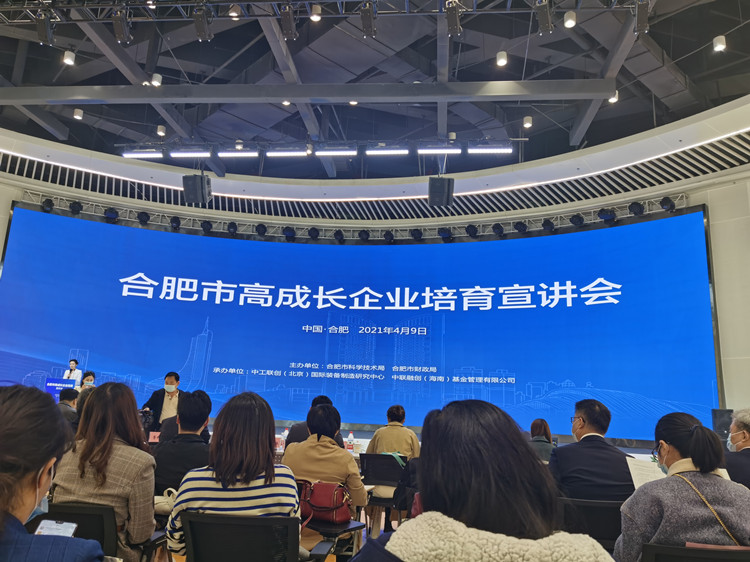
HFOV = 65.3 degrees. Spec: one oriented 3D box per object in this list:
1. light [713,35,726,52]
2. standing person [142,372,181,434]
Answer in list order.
[{"bbox_3d":[5.290,-3.642,8.975,0.190,0.220,0.190,1,-13,7],"label":"light"},{"bbox_3d":[-2.669,1.936,7.313,0.560,1.570,0.400,0,-13,12],"label":"standing person"}]

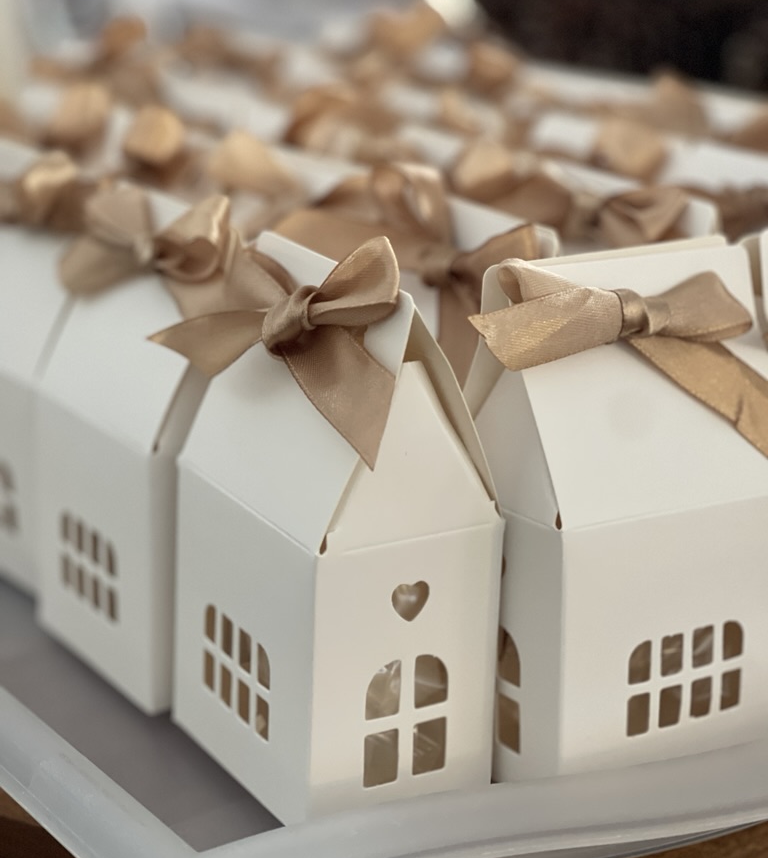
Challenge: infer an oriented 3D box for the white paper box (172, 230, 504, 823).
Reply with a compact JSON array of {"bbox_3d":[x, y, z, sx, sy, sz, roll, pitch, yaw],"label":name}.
[{"bbox_3d":[-0.018,0.031,0.660,0.072,0.185,0.105,-8,19,-30],"label":"white paper box"}]

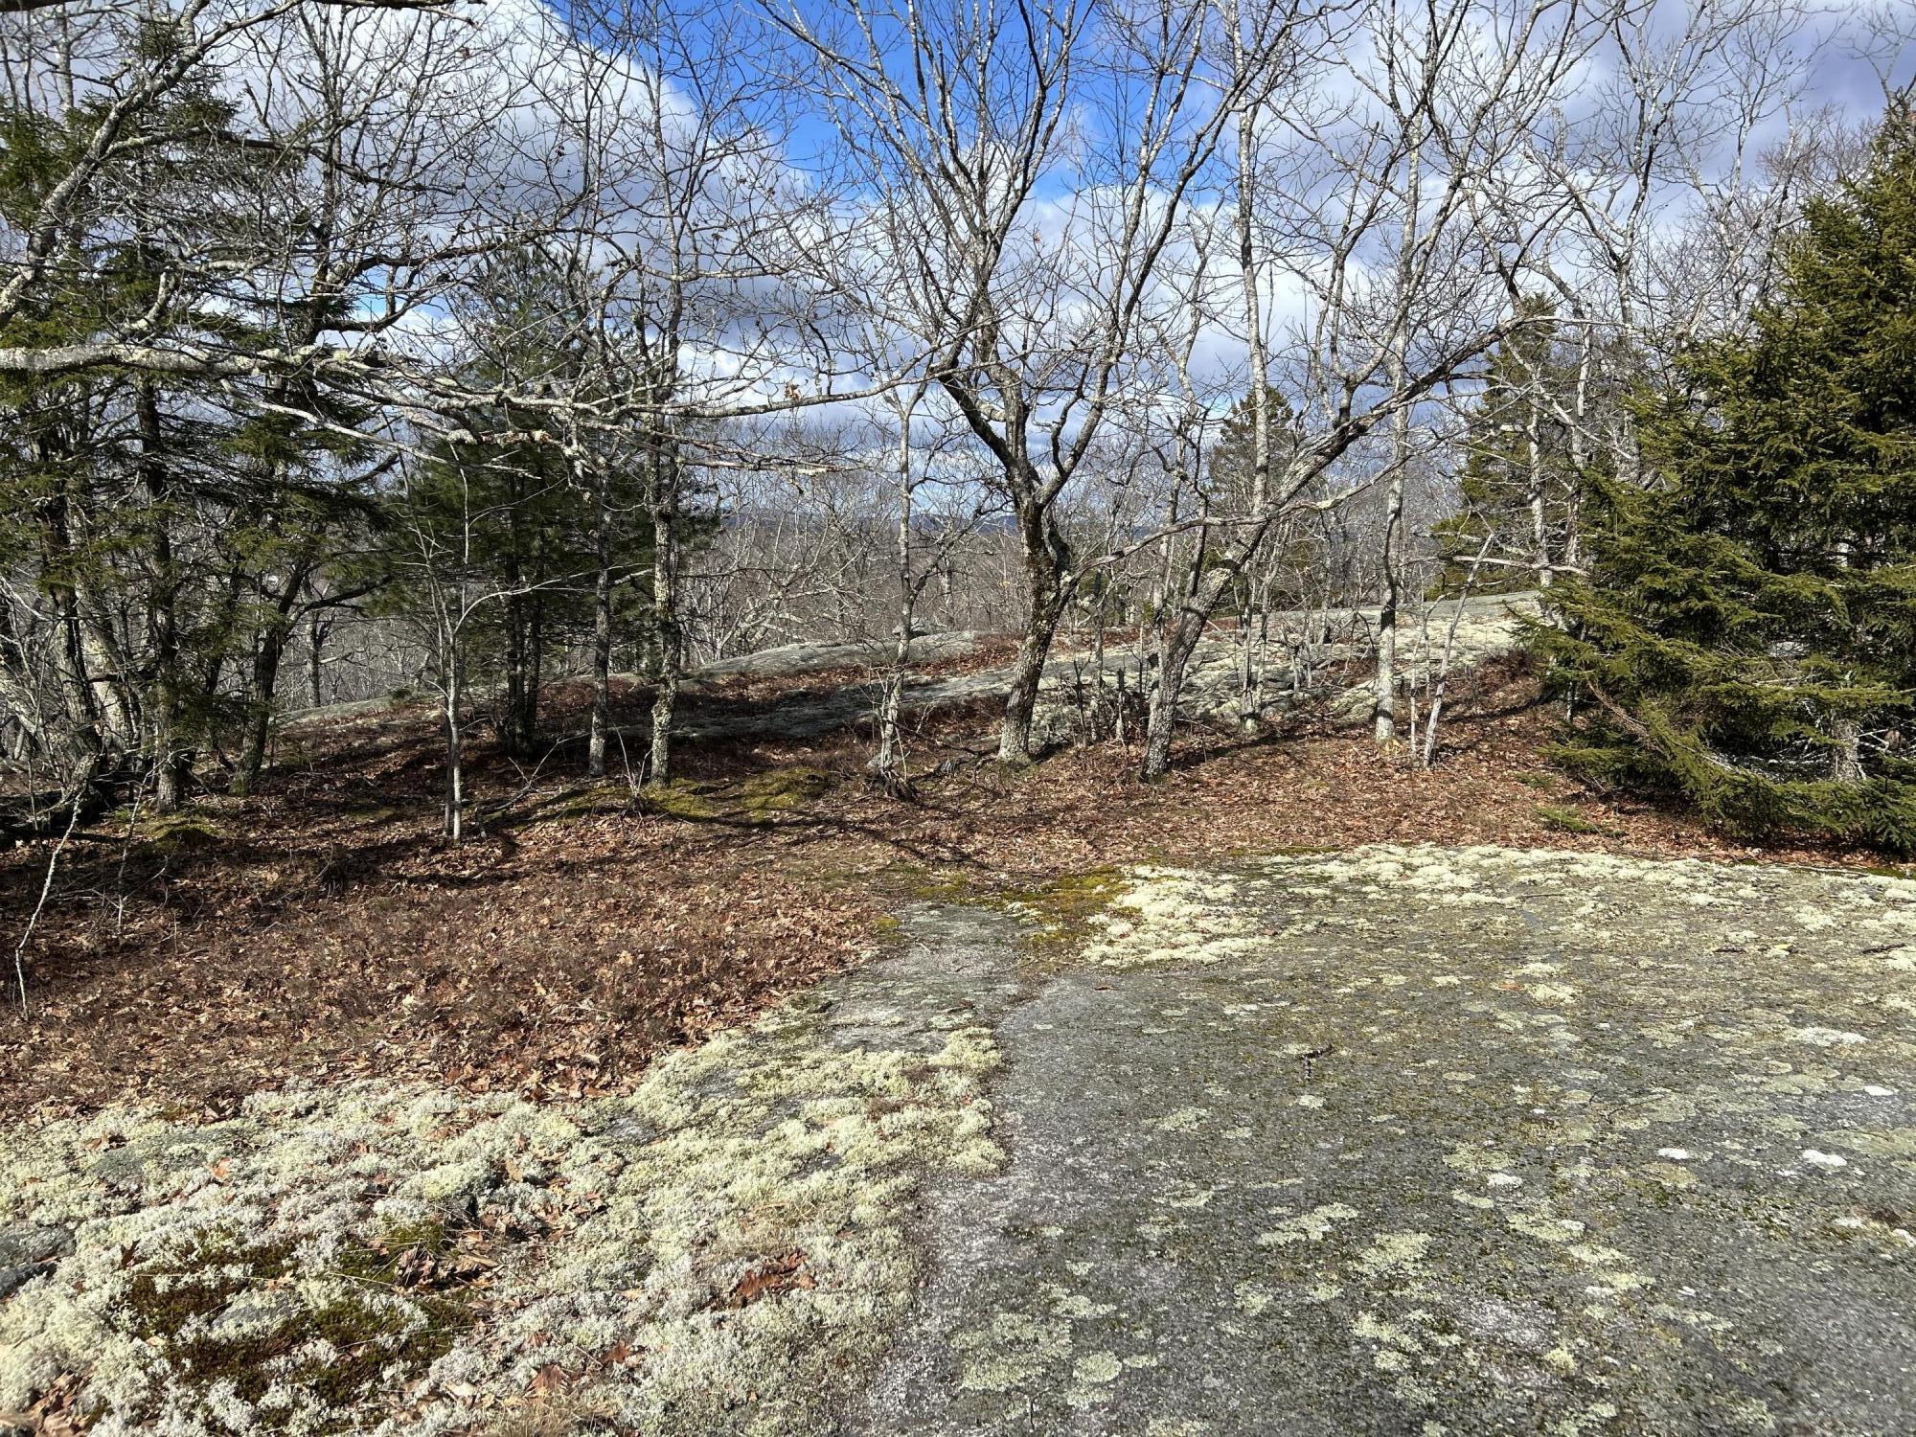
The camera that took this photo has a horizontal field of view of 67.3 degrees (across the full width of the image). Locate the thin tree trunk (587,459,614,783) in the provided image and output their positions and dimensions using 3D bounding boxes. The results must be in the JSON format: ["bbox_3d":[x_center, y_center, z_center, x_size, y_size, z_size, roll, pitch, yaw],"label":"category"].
[{"bbox_3d":[-2.214,-0.578,8.904,0.160,1.936,0.150,0,8,0],"label":"thin tree trunk"}]

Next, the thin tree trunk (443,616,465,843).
[{"bbox_3d":[-2.480,0.061,7.075,0.110,1.130,0.100,0,8,0],"label":"thin tree trunk"}]

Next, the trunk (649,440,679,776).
[{"bbox_3d":[-1.778,-0.608,8.698,0.180,2.053,0.170,0,8,0],"label":"trunk"}]

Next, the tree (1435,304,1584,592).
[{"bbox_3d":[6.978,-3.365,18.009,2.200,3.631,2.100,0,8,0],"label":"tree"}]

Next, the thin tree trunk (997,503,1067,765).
[{"bbox_3d":[0.485,-0.538,9.415,0.430,1.716,0.360,0,8,0],"label":"thin tree trunk"}]

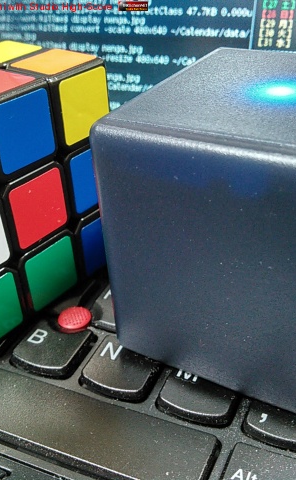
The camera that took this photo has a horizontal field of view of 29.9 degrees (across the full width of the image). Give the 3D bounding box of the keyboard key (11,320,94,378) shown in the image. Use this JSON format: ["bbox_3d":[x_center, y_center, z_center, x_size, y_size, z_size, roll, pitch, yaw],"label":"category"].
[{"bbox_3d":[-0.023,0.026,0.136,0.016,0.003,0.016,9,34,24],"label":"keyboard key"}]

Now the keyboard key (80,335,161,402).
[{"bbox_3d":[-0.006,0.029,0.128,0.016,0.003,0.016,9,34,24],"label":"keyboard key"}]

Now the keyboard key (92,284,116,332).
[{"bbox_3d":[-0.006,0.018,0.147,0.016,0.003,0.016,9,34,24],"label":"keyboard key"}]

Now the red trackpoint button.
[{"bbox_3d":[-0.019,0.021,0.143,0.008,0.003,0.008,-4,31,3],"label":"red trackpoint button"}]

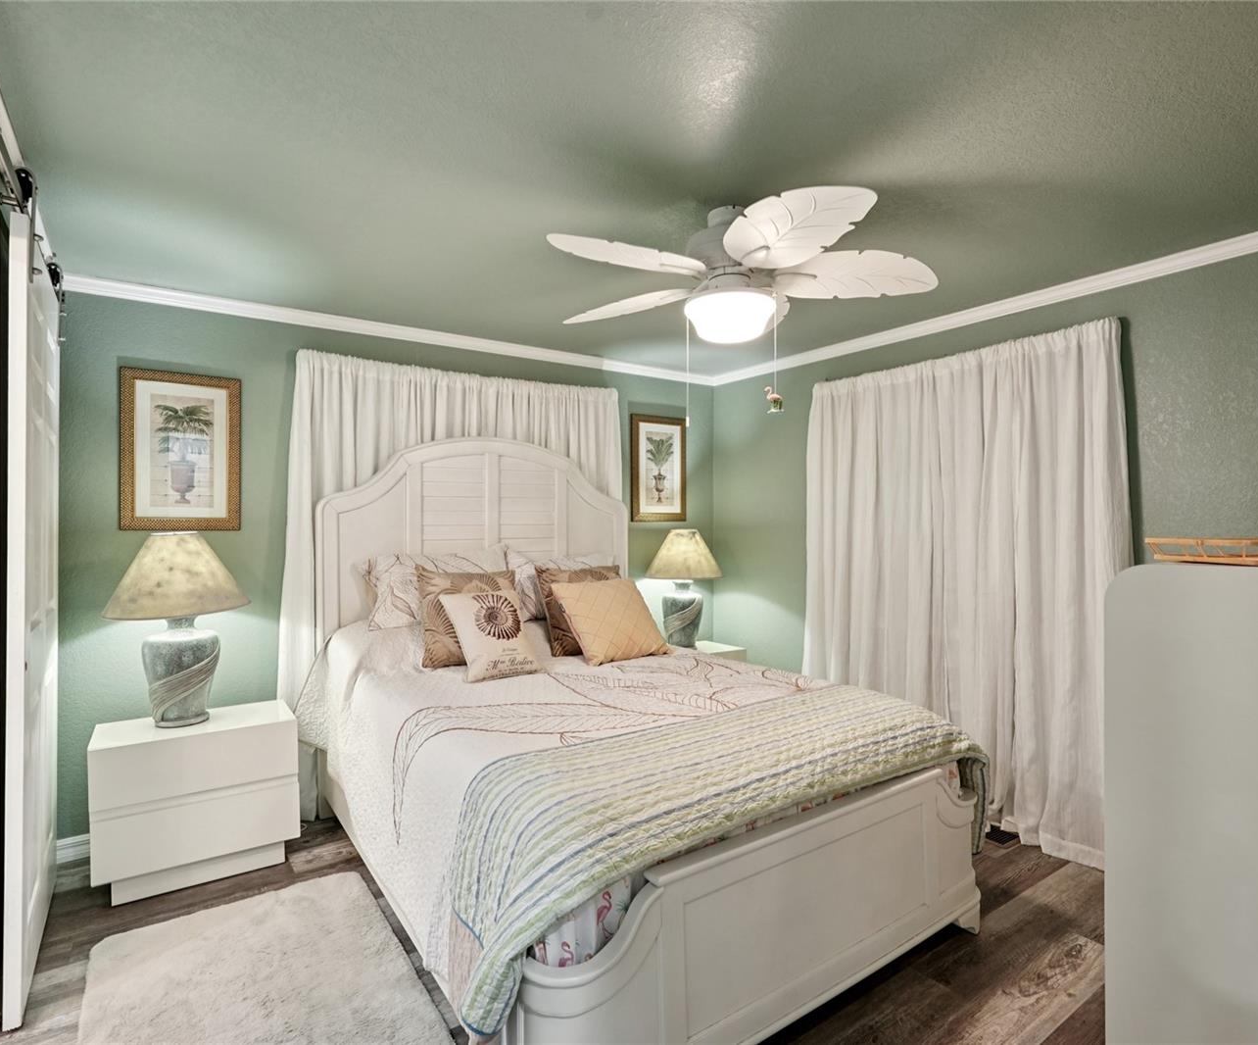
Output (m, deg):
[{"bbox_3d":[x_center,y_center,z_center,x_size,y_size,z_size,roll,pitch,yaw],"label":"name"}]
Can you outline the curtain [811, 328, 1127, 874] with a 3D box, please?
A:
[{"bbox_3d":[1.410,0.266,3.251,0.170,2.080,1.590,0,0,-35],"label":"curtain"}]

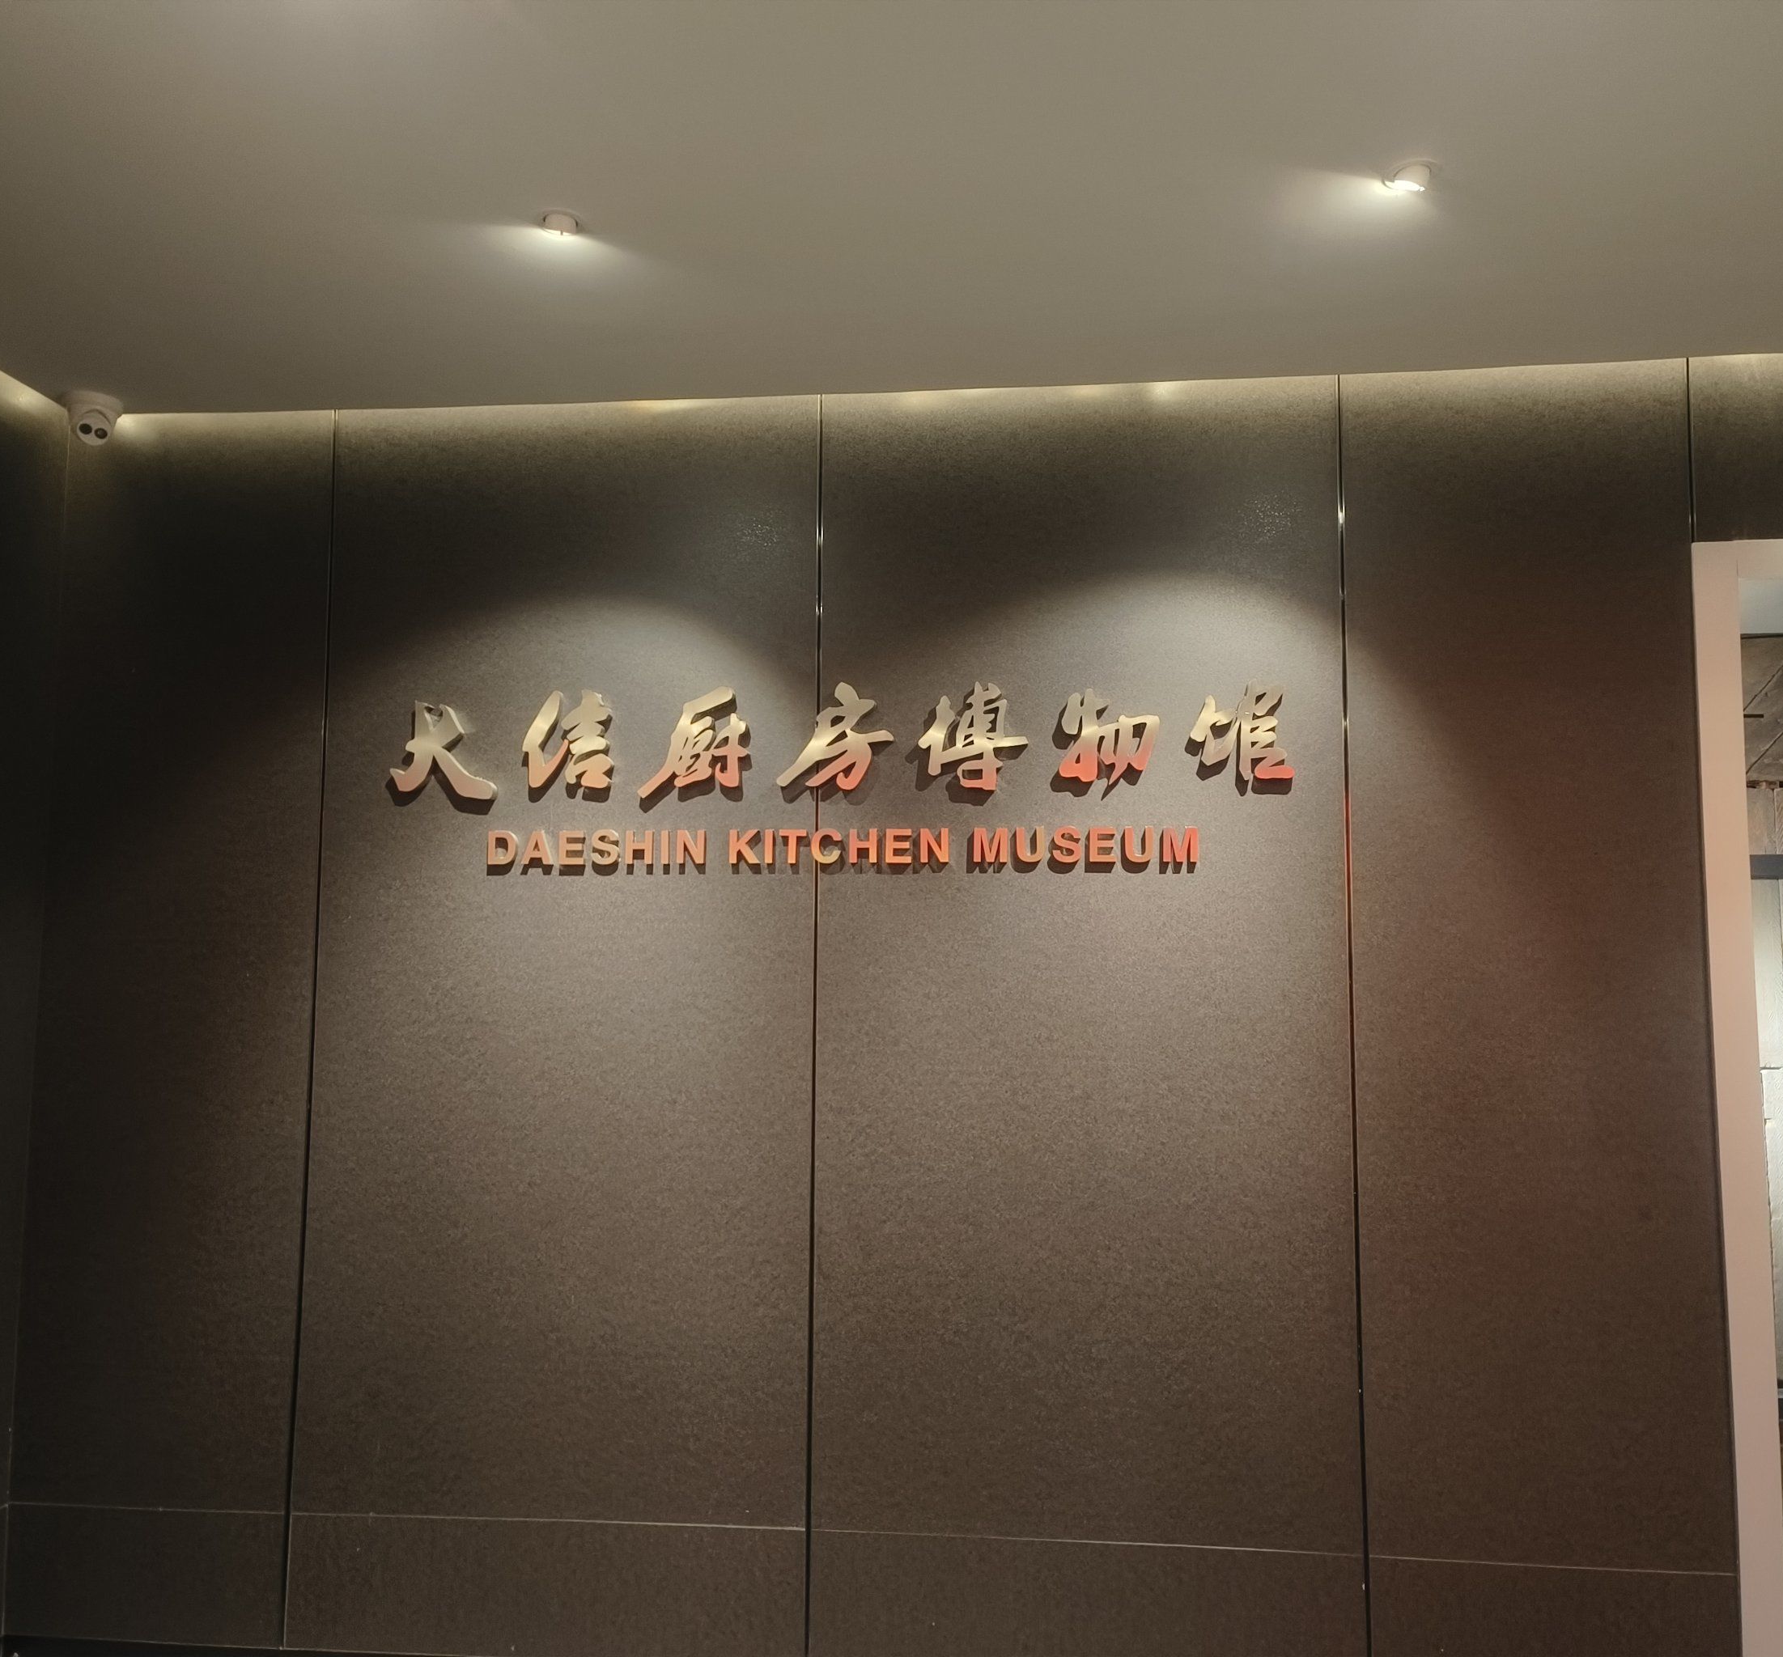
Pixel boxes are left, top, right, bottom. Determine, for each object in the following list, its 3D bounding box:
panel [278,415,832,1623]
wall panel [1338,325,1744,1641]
[{"bbox_3d":[-0.762,0.424,3.387,1.181,2.871,0.030,0,-5,6],"label":"panel"},{"bbox_3d":[1.376,0.413,3.166,0.742,2.878,0.030,0,-5,6],"label":"wall panel"}]

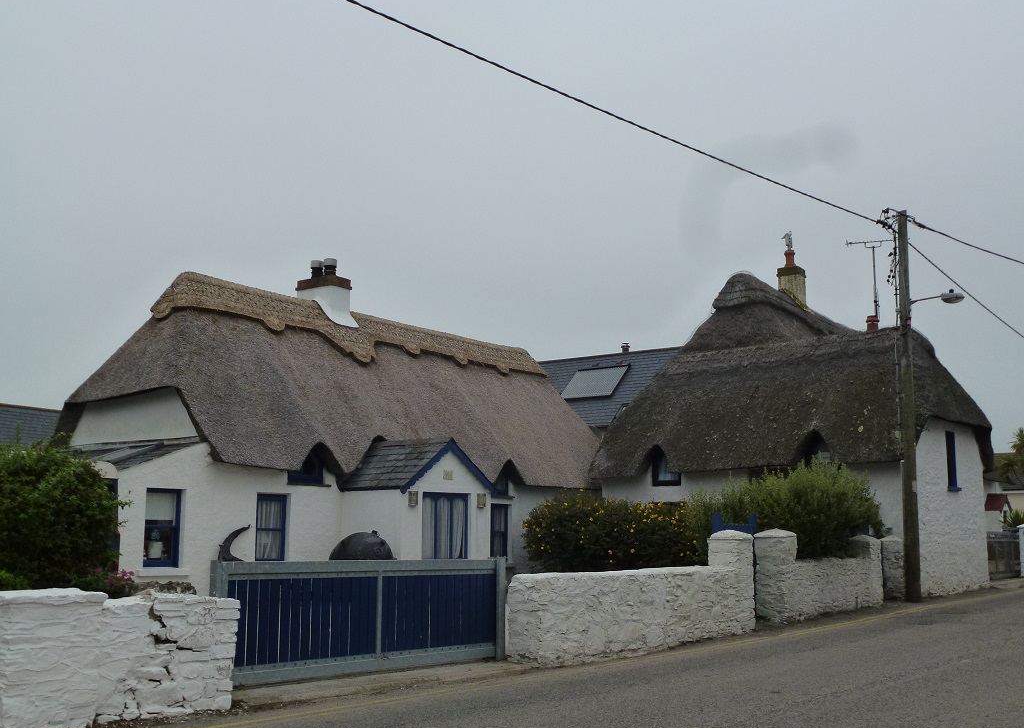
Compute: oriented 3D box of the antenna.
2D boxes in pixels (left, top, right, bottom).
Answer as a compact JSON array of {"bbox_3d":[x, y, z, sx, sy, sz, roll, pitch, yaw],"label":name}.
[{"bbox_3d":[8.470,-2.019,25.166,1.150,1.925,0.400,-3,-8,18],"label":"antenna"}]

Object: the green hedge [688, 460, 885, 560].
[{"bbox_3d":[4.904,3.101,19.183,2.000,2.450,3.700,-6,-10,38],"label":"green hedge"}]

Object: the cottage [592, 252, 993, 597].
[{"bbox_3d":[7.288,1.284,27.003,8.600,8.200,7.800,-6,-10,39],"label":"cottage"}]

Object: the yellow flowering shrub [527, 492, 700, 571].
[{"bbox_3d":[1.384,2.716,14.404,2.400,1.900,1.400,6,-10,-38],"label":"yellow flowering shrub"}]

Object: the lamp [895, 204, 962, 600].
[{"bbox_3d":[7.839,0.763,20.343,1.250,7.400,0.330,-7,-11,42],"label":"lamp"}]

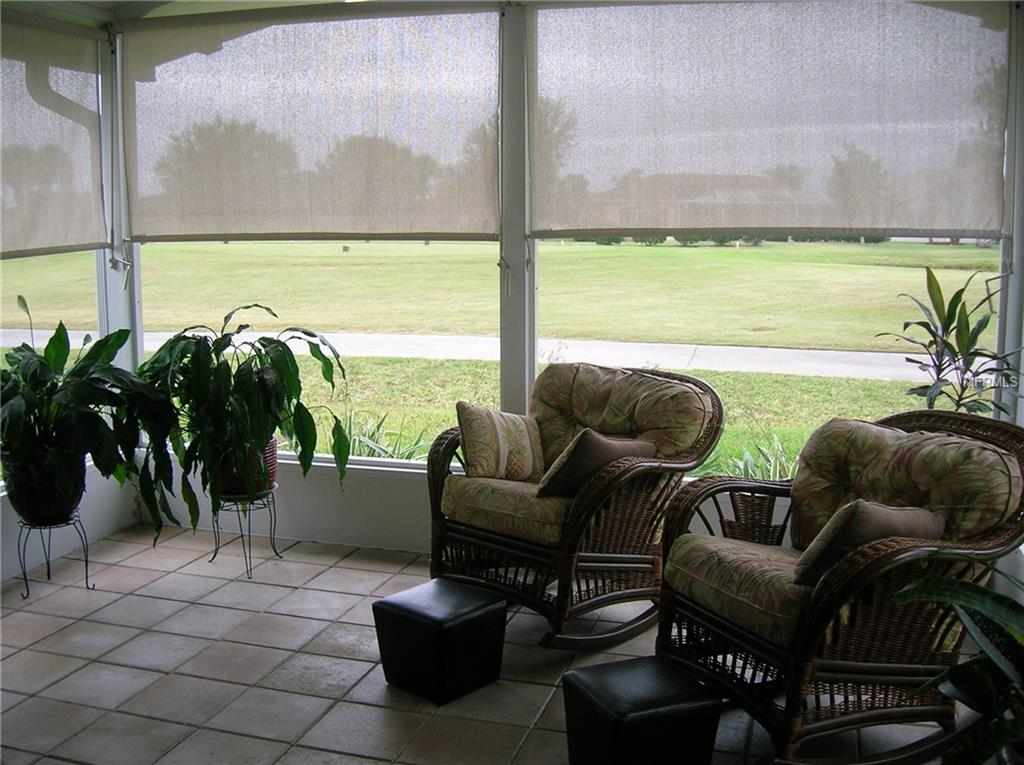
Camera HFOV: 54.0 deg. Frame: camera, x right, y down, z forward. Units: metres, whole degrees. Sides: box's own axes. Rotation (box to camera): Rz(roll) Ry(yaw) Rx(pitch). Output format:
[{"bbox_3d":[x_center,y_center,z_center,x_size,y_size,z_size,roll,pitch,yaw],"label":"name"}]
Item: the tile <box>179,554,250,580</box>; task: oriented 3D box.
[{"bbox_3d":[-1.340,0.854,4.643,0.320,0.010,0.320,2,8,15],"label":"tile"}]

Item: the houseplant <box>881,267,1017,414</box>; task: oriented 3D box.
[{"bbox_3d":[1.716,0.251,3.944,0.600,1.400,0.580,2,8,15],"label":"houseplant"}]

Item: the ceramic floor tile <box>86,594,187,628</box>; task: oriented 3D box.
[{"bbox_3d":[-1.478,0.914,3.977,0.315,0.012,0.315,2,8,16],"label":"ceramic floor tile"}]

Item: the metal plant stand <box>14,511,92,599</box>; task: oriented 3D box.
[{"bbox_3d":[-1.920,0.707,4.202,0.290,0.330,0.290,2,8,16],"label":"metal plant stand"}]

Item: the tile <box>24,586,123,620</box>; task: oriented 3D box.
[{"bbox_3d":[-1.797,0.907,4.125,0.320,0.010,0.320,2,8,15],"label":"tile"}]

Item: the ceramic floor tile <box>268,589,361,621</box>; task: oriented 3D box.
[{"bbox_3d":[-0.798,0.912,4.114,0.315,0.012,0.315,2,8,16],"label":"ceramic floor tile"}]

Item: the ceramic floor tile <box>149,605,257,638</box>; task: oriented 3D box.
[{"bbox_3d":[-1.197,0.941,3.934,0.320,0.010,0.320,2,8,15],"label":"ceramic floor tile"}]

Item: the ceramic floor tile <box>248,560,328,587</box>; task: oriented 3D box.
[{"bbox_3d":[-0.990,0.837,4.376,0.295,0.010,0.295,3,7,15],"label":"ceramic floor tile"}]

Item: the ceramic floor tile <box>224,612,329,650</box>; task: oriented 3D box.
[{"bbox_3d":[-0.891,0.957,3.843,0.320,0.010,0.320,2,8,15],"label":"ceramic floor tile"}]

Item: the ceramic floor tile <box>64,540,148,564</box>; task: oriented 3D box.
[{"bbox_3d":[-1.845,0.785,4.610,0.255,0.010,0.295,3,7,15],"label":"ceramic floor tile"}]

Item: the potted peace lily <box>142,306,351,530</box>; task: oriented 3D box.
[{"bbox_3d":[-1.164,0.152,4.355,0.900,0.941,0.850,-1,7,-15],"label":"potted peace lily"}]

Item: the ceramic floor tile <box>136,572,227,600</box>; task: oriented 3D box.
[{"bbox_3d":[-1.361,0.853,4.162,0.295,0.010,0.295,3,7,15],"label":"ceramic floor tile"}]

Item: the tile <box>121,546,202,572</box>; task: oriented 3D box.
[{"bbox_3d":[-1.622,0.830,4.685,0.315,0.012,0.315,2,8,16],"label":"tile"}]

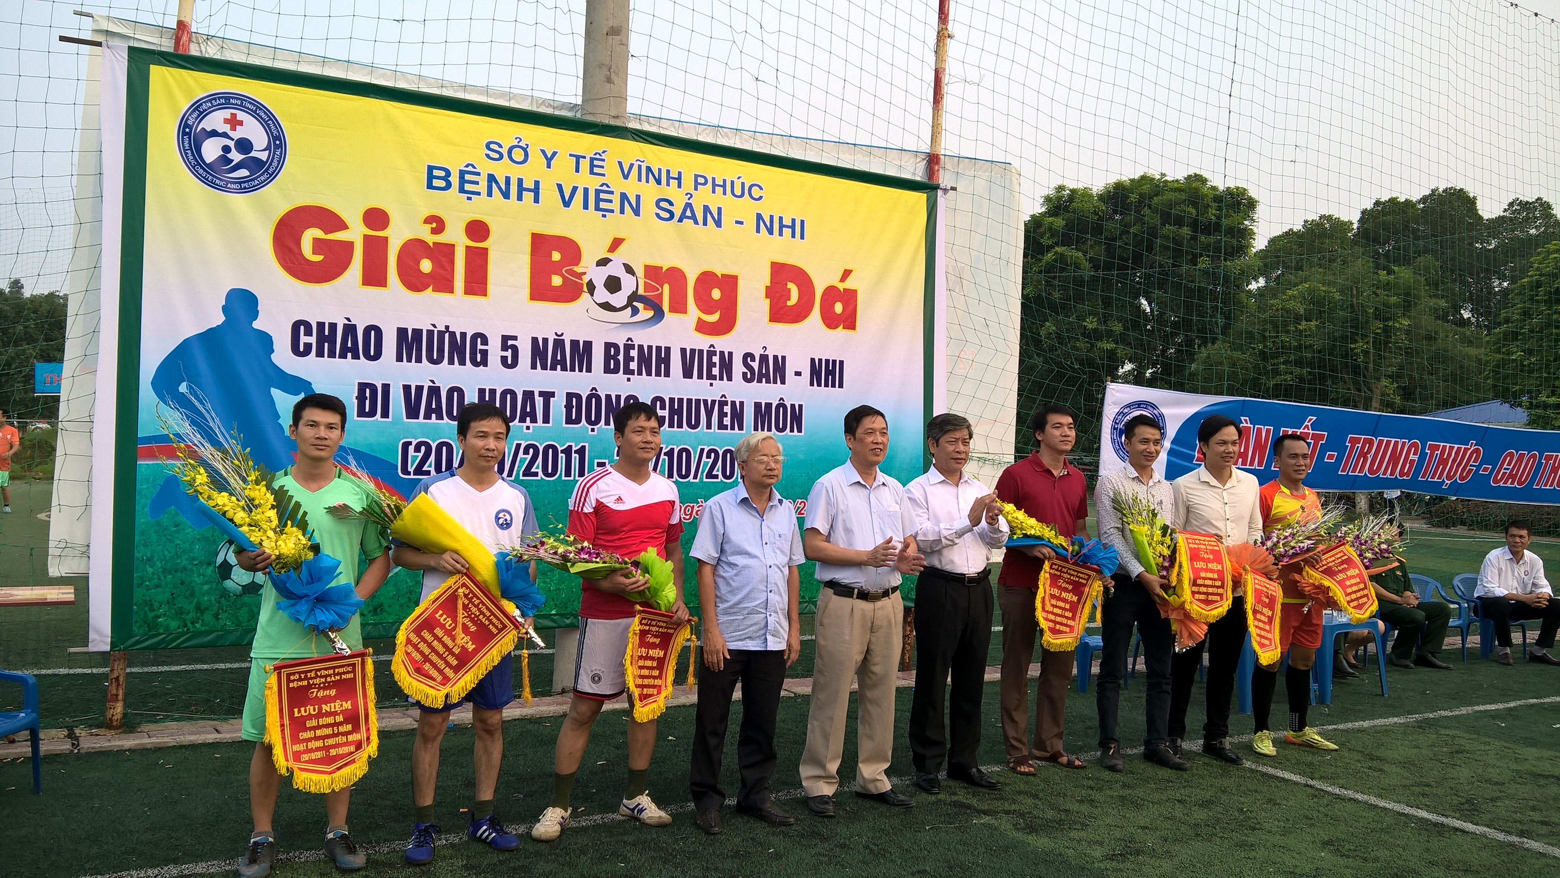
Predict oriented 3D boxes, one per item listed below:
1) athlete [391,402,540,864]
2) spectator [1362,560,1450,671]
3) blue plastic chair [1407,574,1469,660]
[{"bbox_3d":[-1.156,0.666,4.570,0.540,1.640,0.450,3,-1,-27],"label":"athlete"},{"bbox_3d":[5.025,1.208,10.107,0.530,1.200,0.750,3,-1,-20],"label":"spectator"},{"bbox_3d":[5.030,1.400,9.840,0.520,0.690,0.510,2,0,-19],"label":"blue plastic chair"}]

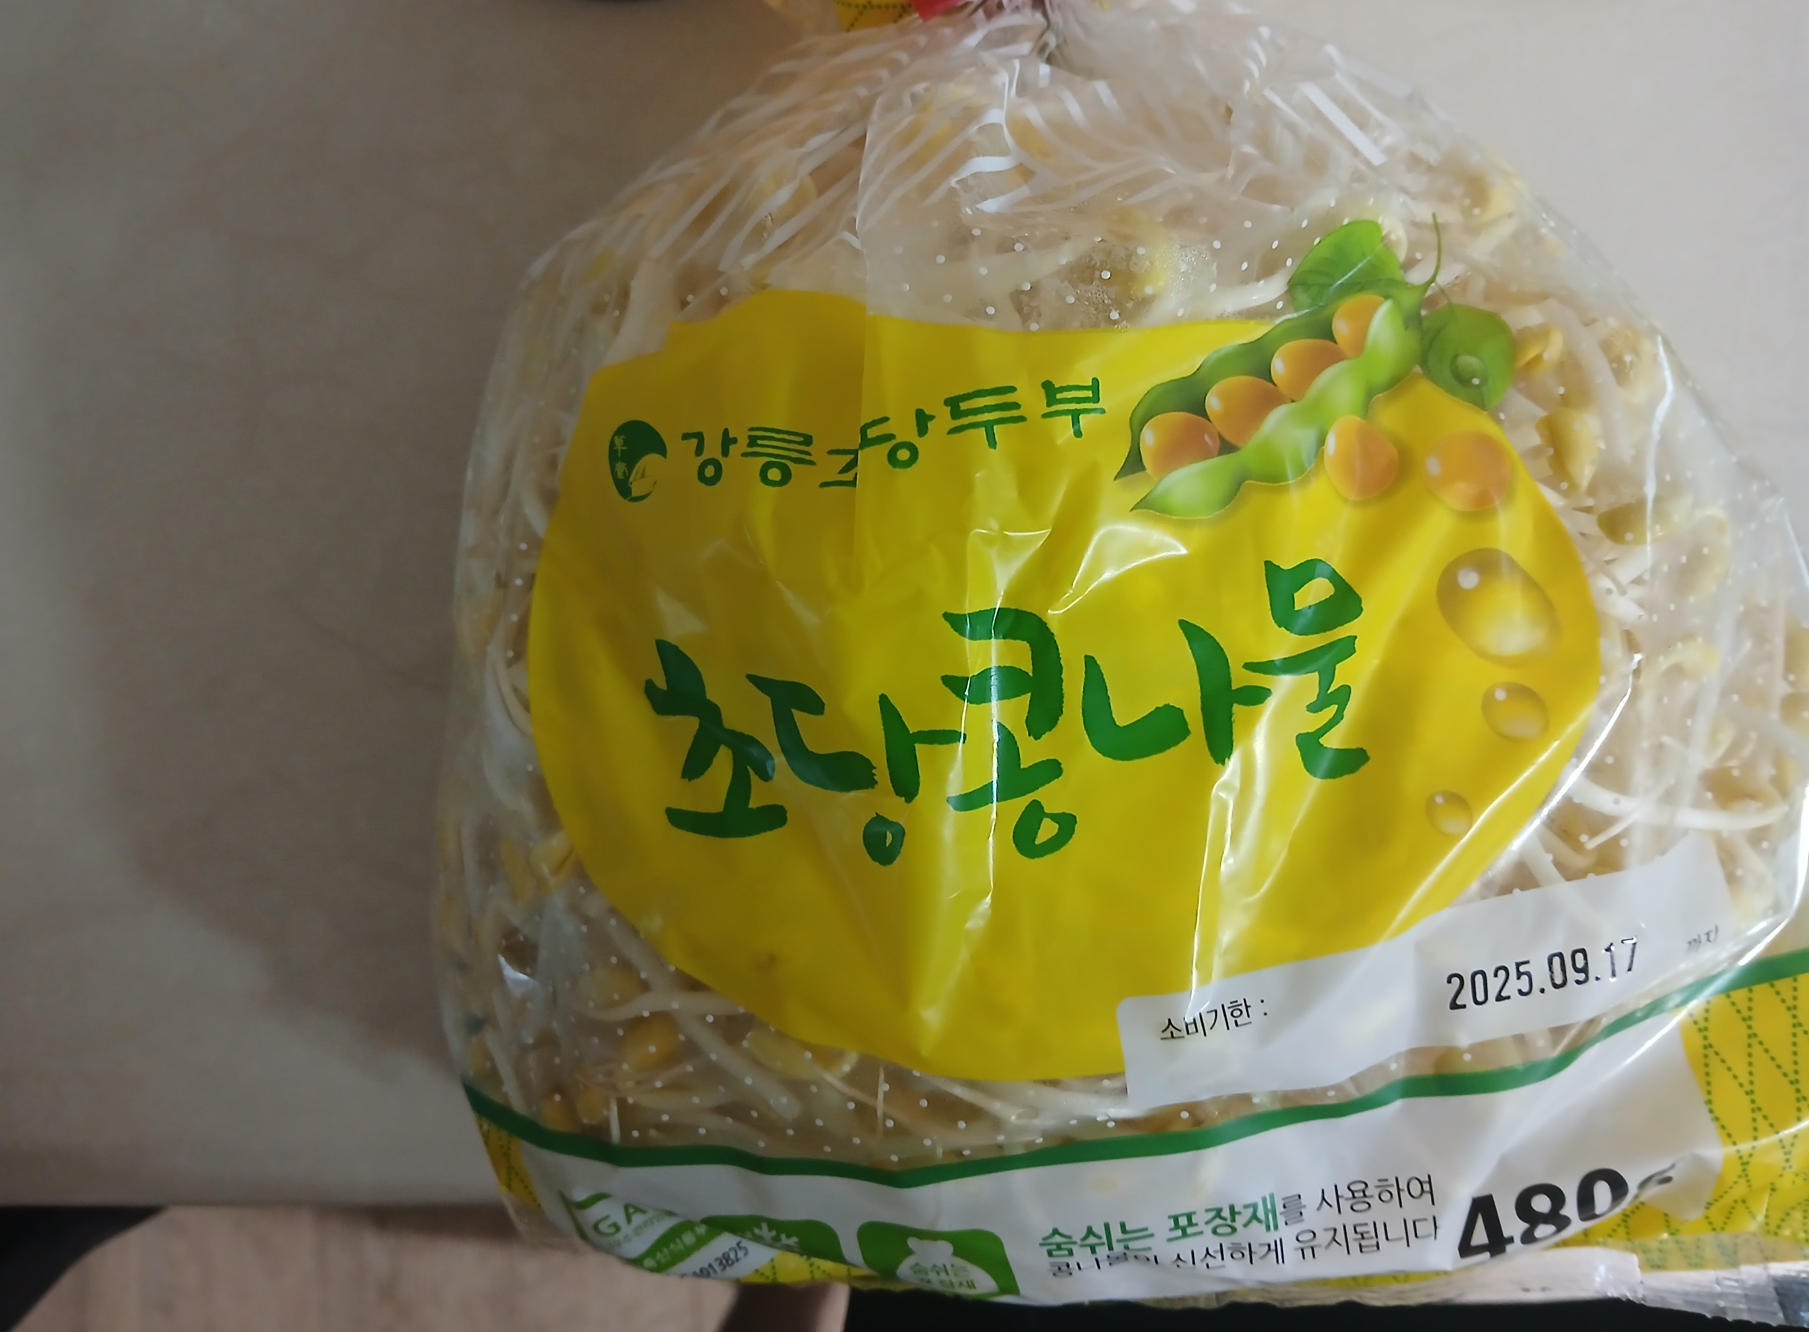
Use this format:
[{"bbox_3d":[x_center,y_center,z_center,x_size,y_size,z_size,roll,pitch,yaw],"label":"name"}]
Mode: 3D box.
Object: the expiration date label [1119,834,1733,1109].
[{"bbox_3d":[0.078,0.046,0.204,0.094,0.008,0.021,-13,107,-3],"label":"expiration date label"}]

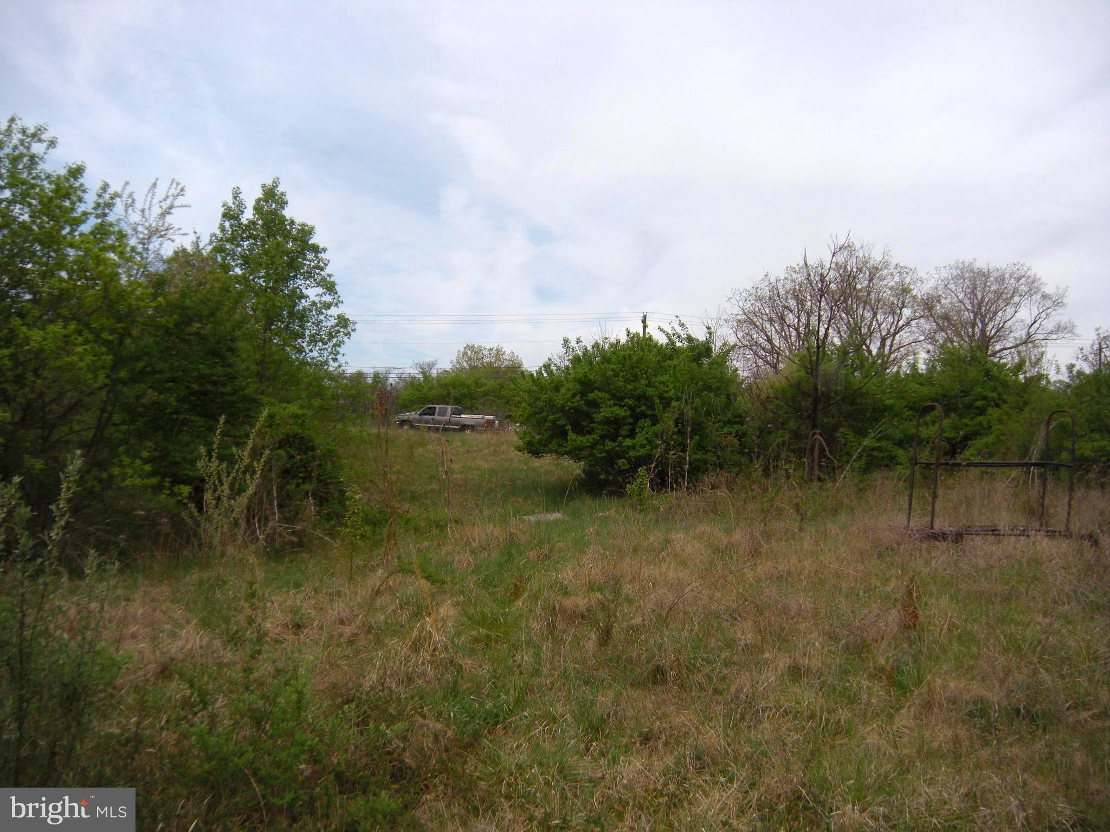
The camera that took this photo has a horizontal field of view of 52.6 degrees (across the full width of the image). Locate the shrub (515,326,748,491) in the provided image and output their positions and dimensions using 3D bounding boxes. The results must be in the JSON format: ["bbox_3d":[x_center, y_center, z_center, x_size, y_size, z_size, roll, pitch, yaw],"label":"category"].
[{"bbox_3d":[1.607,-0.173,23.500,4.866,3.341,4.300,0,0,0],"label":"shrub"}]

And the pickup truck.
[{"bbox_3d":[-6.088,0.296,63.800,5.550,1.800,1.950,4,1,15],"label":"pickup truck"}]

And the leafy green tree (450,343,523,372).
[{"bbox_3d":[-6.328,-2.637,105.000,6.734,8.275,6.734,0,0,0],"label":"leafy green tree"}]

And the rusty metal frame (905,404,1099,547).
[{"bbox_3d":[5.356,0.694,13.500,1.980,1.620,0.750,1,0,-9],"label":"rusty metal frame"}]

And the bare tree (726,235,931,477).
[{"bbox_3d":[6.429,-1.382,26.500,4.443,5.774,4.200,0,0,0],"label":"bare tree"}]

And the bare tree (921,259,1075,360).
[{"bbox_3d":[27.666,-4.002,70.000,9.628,11.521,9.628,0,0,0],"label":"bare tree"}]

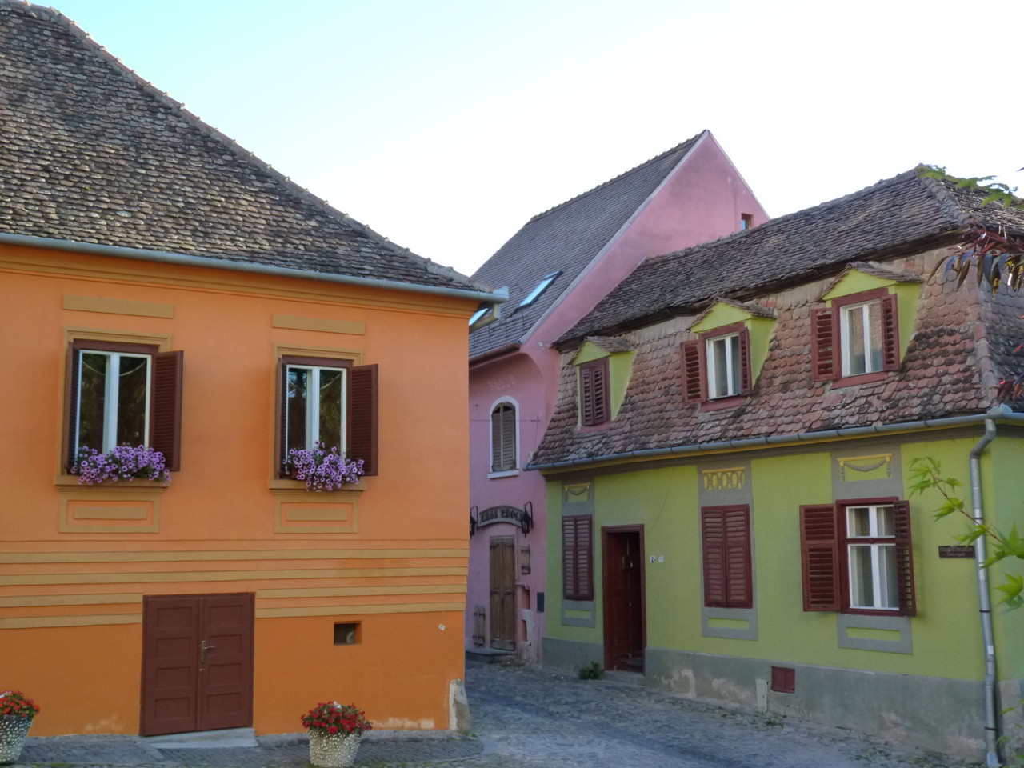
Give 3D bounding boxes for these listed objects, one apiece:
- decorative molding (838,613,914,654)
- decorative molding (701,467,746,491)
[{"bbox_3d":[4.460,3.076,14.593,0.050,0.428,1.169,4,-10,-31],"label":"decorative molding"},{"bbox_3d":[3.058,1.373,17.094,0.050,0.277,0.929,4,-10,-31],"label":"decorative molding"}]

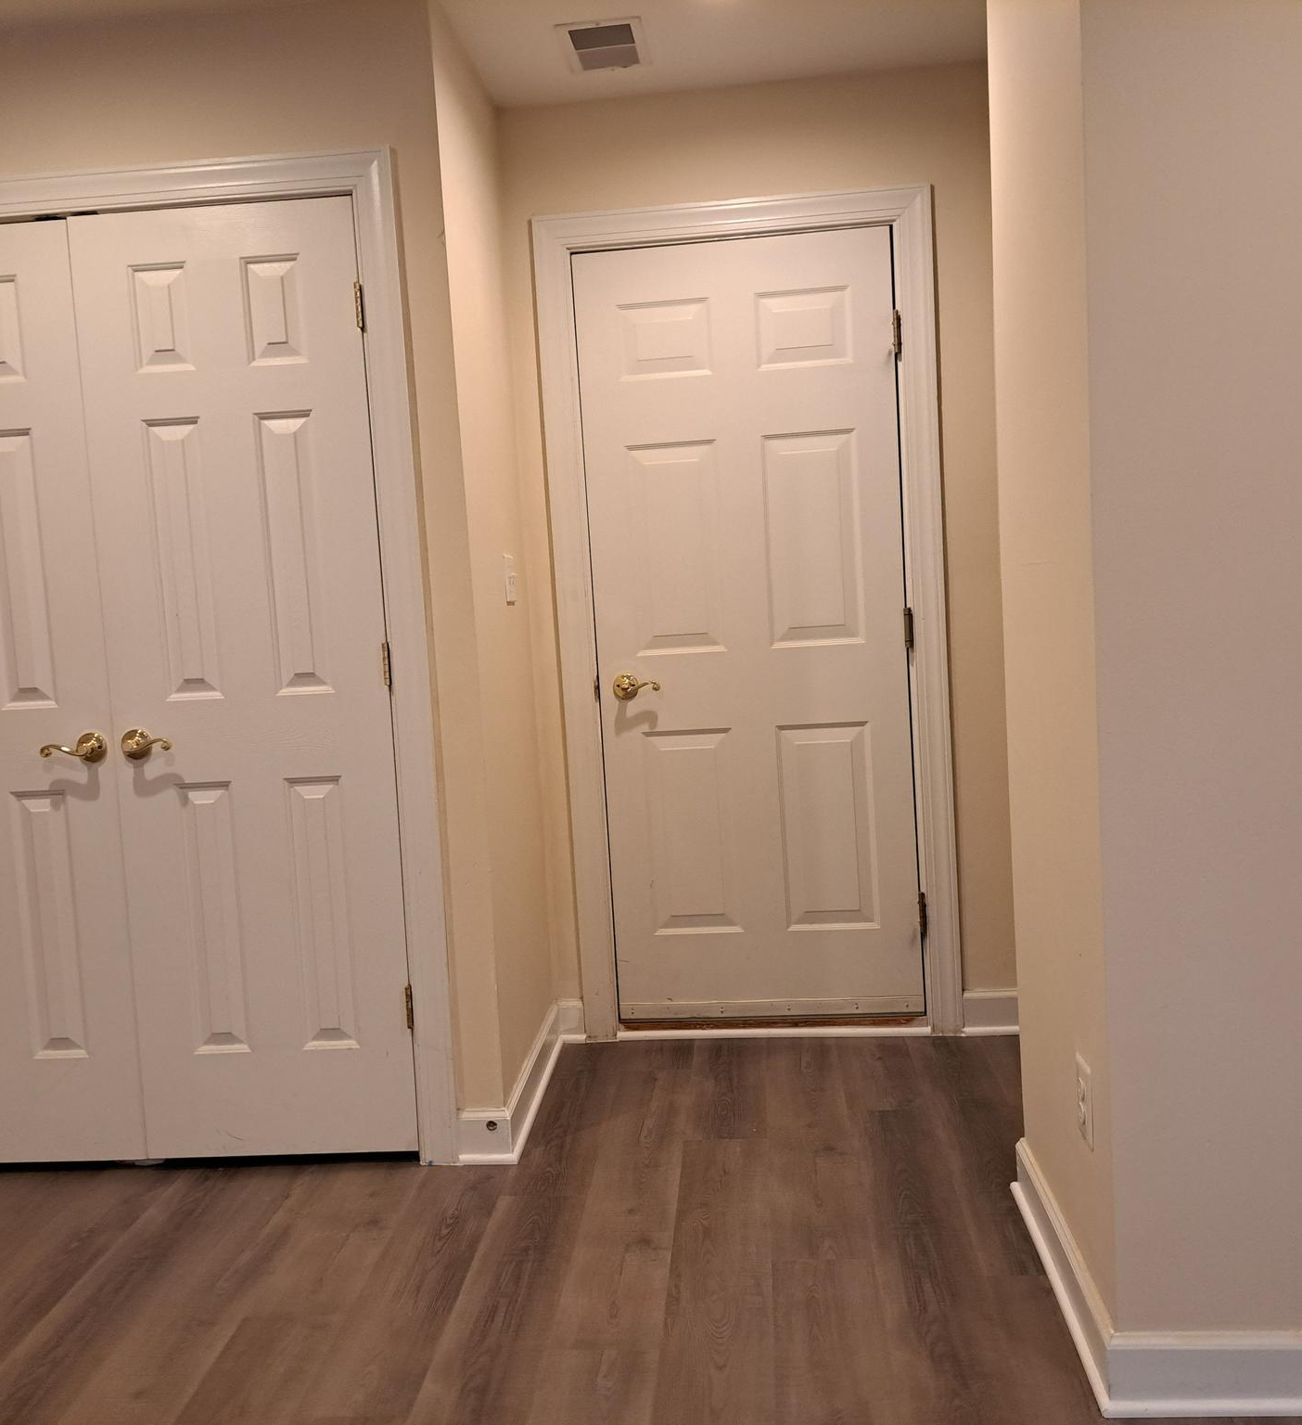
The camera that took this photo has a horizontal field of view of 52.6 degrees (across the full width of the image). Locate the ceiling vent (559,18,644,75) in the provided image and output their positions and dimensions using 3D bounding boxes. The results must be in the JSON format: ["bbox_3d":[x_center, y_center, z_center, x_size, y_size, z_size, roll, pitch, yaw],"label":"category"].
[{"bbox_3d":[-0.104,-1.526,3.040,0.193,0.020,0.264,-3,5,5],"label":"ceiling vent"}]

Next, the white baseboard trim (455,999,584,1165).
[{"bbox_3d":[-0.293,0.871,3.179,0.172,0.118,0.775,-3,5,5],"label":"white baseboard trim"}]

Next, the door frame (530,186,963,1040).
[{"bbox_3d":[0.265,-0.213,3.455,1.005,2.164,0.090,-3,5,5],"label":"door frame"}]

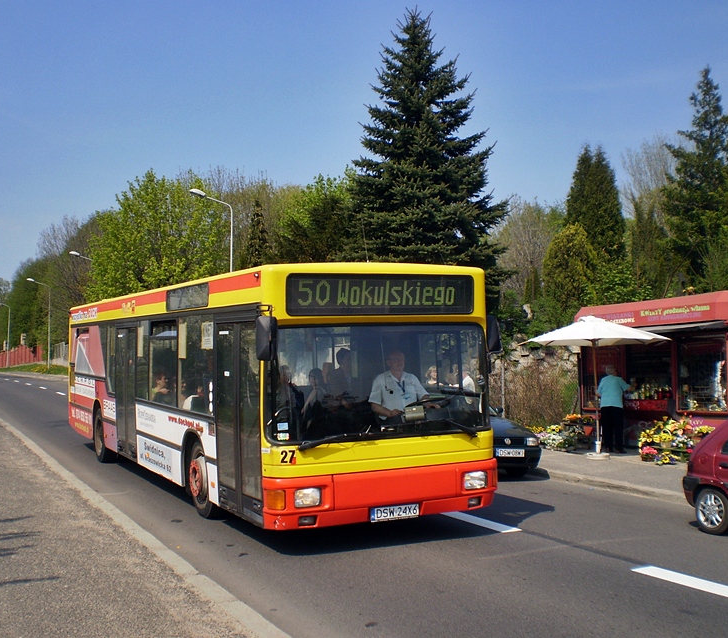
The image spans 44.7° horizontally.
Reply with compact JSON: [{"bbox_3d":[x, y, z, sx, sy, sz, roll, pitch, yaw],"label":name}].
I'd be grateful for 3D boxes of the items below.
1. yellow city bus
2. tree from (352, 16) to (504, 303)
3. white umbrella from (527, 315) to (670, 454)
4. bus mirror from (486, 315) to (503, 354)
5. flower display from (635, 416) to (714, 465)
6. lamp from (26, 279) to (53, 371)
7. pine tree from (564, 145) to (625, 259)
[{"bbox_3d":[-2.127,0.946,13.044,2.580,2.720,10.662,-1,-1,-27],"label":"yellow city bus"},{"bbox_3d":[2.115,-4.707,29.000,5.182,10.955,5.182,0,-2,0],"label":"tree"},{"bbox_3d":[4.128,1.201,15.500,2.500,2.530,2.500,0,-2,0],"label":"white umbrella"},{"bbox_3d":[1.359,0.161,9.208,0.200,0.400,0.160,-1,-1,-27],"label":"bus mirror"},{"bbox_3d":[5.099,1.994,14.450,0.800,0.680,1.350,2,-4,-28],"label":"flower display"},{"bbox_3d":[-33.291,0.512,90.600,2.350,9.200,0.350,1,-2,-29],"label":"lamp"},{"bbox_3d":[8.863,-3.557,34.000,2.500,6.306,2.500,1,-2,-27],"label":"pine tree"}]

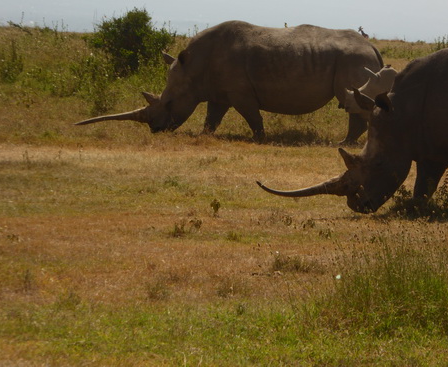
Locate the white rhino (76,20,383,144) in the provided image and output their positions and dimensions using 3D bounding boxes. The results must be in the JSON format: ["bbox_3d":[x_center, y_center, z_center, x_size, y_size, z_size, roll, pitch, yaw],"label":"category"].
[{"bbox_3d":[0.079,-1.452,61.000,4.350,1.720,0.950,1,3,10],"label":"white rhino"}]

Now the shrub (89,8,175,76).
[{"bbox_3d":[-1.595,-2.441,74.000,1.500,1.230,1.350,1,3,0],"label":"shrub"}]

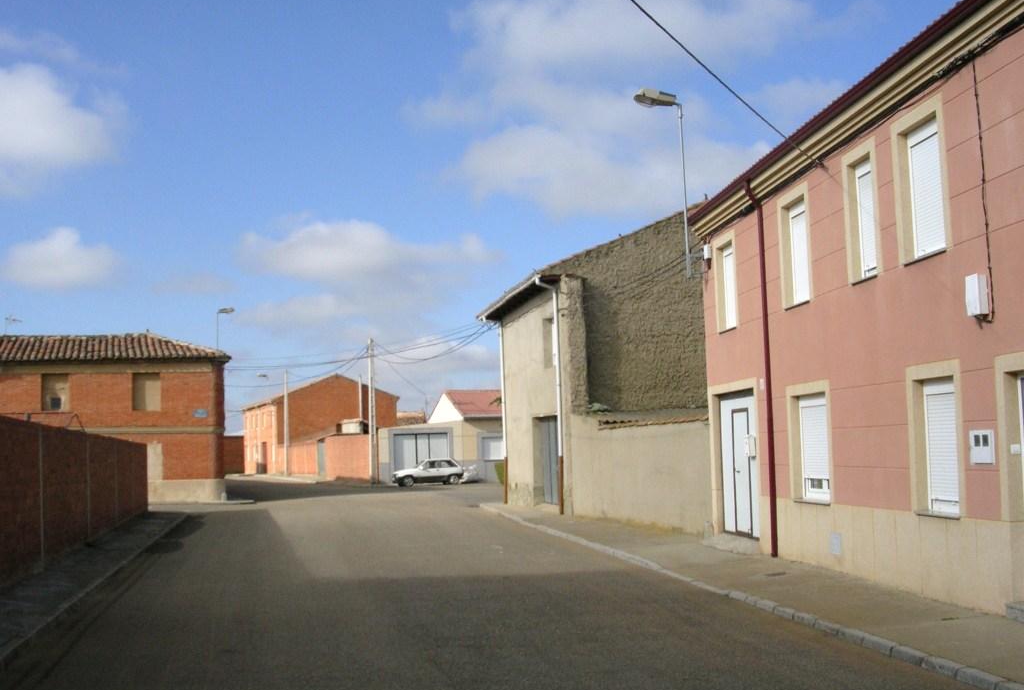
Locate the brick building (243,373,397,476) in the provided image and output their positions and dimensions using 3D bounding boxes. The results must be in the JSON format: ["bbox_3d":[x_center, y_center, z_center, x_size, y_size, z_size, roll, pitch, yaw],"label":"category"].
[{"bbox_3d":[-17.020,7.048,98.247,10.400,8.100,14.500,1,-6,-22],"label":"brick building"}]

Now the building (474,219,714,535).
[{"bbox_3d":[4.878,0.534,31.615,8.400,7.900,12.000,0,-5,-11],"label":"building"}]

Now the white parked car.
[{"bbox_3d":[-4.268,6.569,58.151,3.750,1.390,1.600,0,-6,-18],"label":"white parked car"}]

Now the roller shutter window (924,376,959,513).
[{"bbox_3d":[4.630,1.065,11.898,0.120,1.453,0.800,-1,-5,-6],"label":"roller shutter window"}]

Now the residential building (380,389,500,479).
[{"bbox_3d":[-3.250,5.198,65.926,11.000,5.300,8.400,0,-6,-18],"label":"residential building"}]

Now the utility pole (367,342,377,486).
[{"bbox_3d":[-7.417,3.506,59.449,0.350,7.792,0.330,0,-6,-18],"label":"utility pole"}]

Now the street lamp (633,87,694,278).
[{"bbox_3d":[2.759,-2.982,20.561,1.000,3.550,0.320,-1,-5,-6],"label":"street lamp"}]

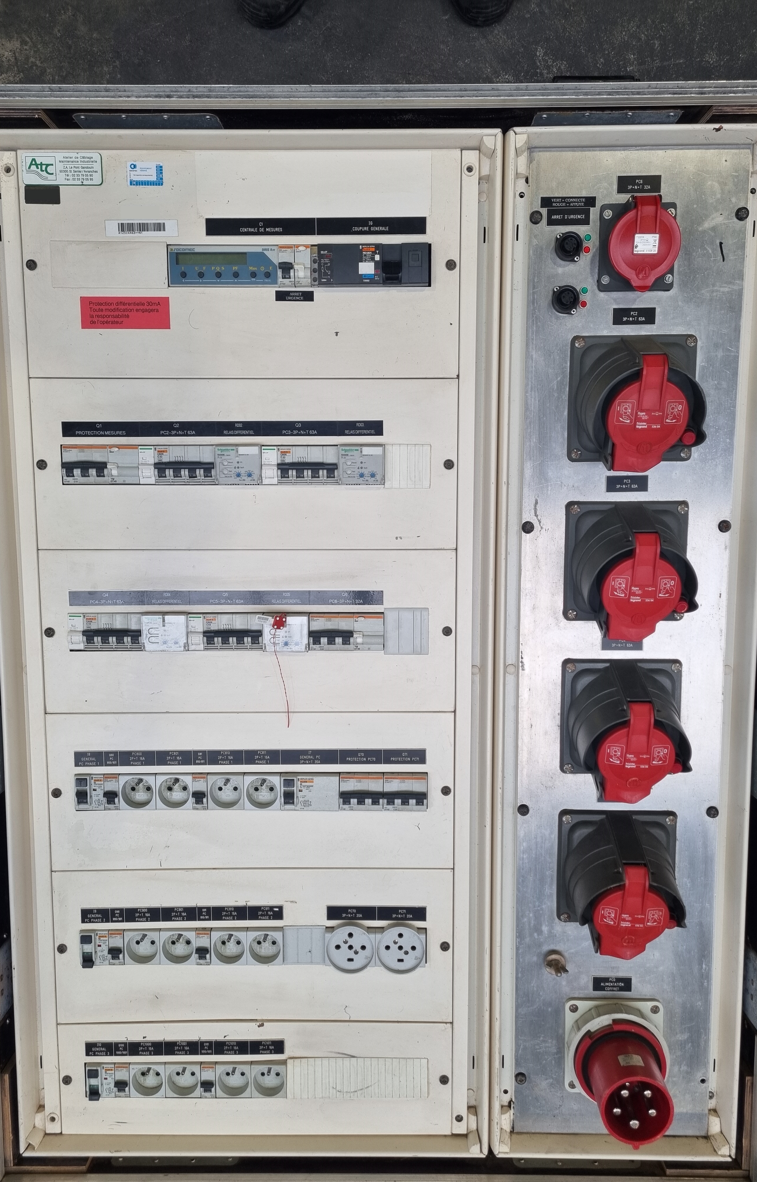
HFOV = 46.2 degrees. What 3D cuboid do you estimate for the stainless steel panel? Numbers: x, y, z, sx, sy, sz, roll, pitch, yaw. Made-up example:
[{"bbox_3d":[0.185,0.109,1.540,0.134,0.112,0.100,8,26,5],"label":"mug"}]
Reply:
[{"bbox_3d":[0.300,0.099,1.080,0.253,0.003,1.212,0,96,0],"label":"stainless steel panel"}]

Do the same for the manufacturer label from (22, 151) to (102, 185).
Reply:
[{"bbox_3d":[-0.357,-0.477,1.004,0.089,0.002,0.035,0,96,0],"label":"manufacturer label"}]

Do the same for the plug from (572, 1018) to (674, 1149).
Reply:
[{"bbox_3d":[0.297,0.583,1.057,0.114,0.091,0.115,0,96,0],"label":"plug"}]

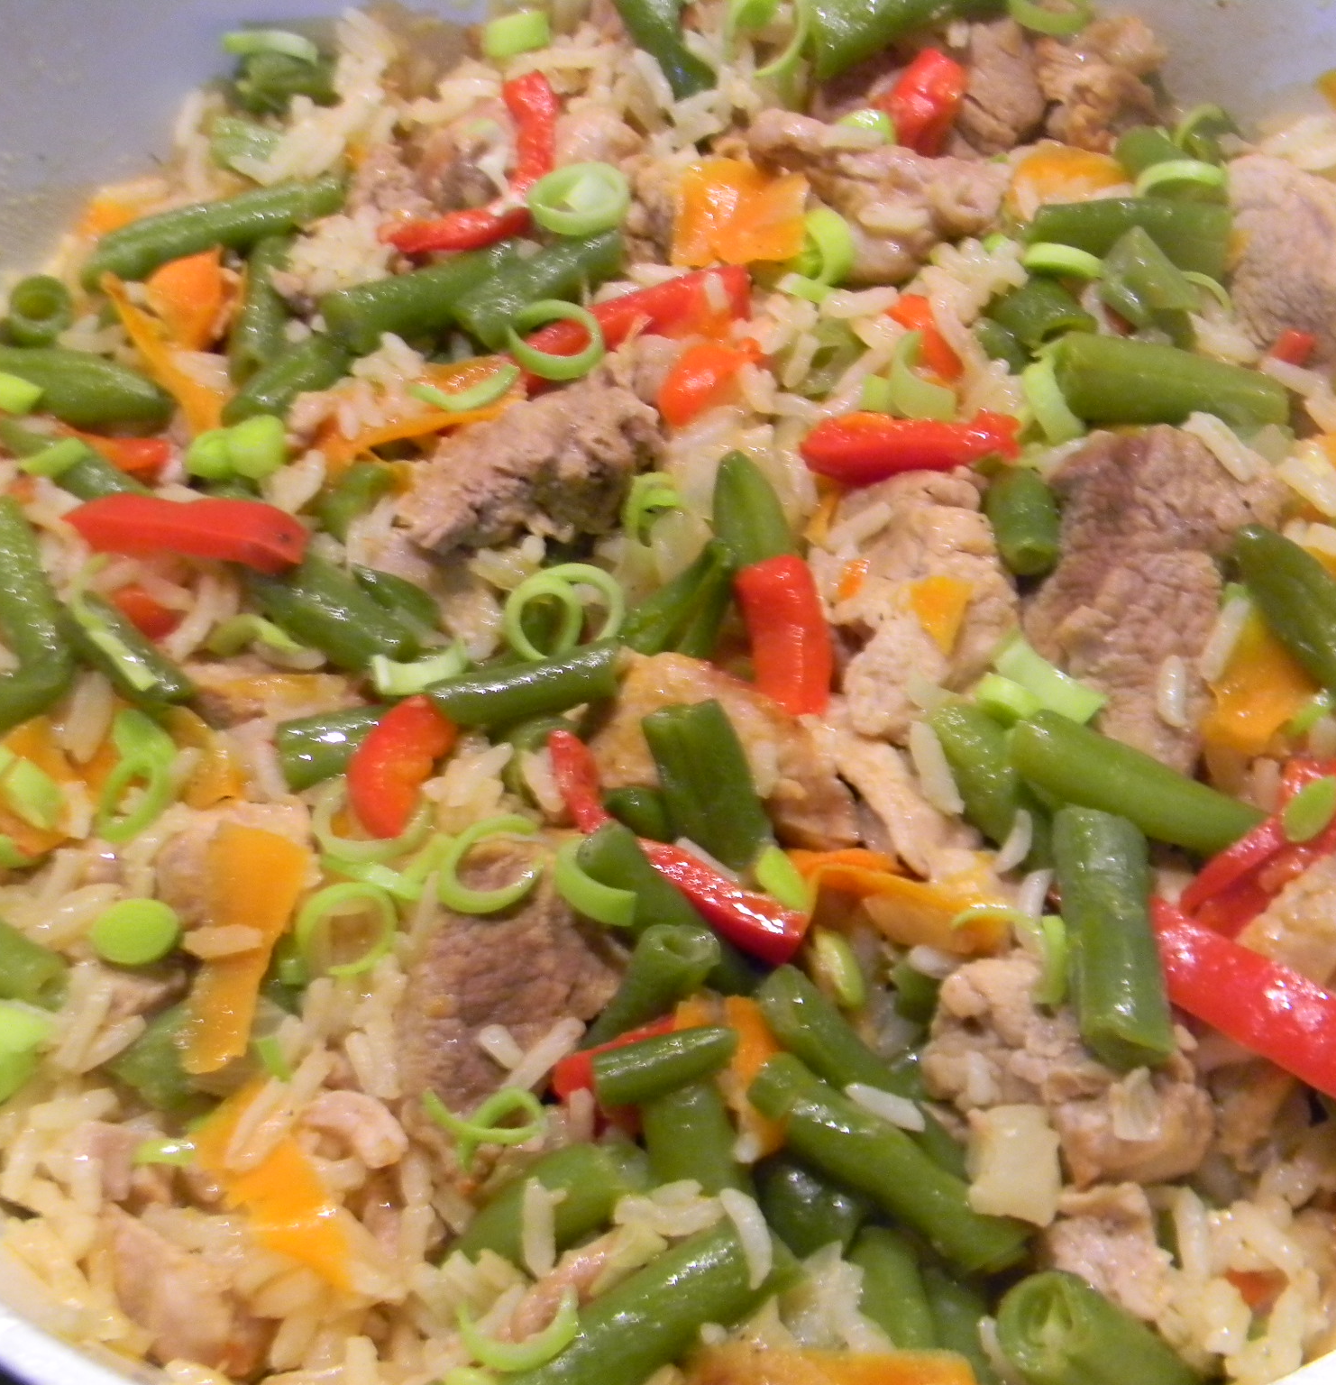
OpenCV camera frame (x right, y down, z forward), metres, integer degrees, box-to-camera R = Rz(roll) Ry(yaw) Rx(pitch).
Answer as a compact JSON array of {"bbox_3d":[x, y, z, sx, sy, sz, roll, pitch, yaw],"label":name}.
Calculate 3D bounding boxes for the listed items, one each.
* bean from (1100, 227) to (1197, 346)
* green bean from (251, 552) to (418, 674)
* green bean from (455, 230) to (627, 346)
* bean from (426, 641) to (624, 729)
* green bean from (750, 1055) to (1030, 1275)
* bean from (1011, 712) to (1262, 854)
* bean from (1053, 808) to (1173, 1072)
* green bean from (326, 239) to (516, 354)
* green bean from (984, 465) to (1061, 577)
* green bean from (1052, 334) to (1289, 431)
[{"bbox_3d":[0.073,-0.061,0.290,0.013,0.011,0.021,-5,60,4],"label":"bean"},{"bbox_3d":[-0.049,-0.012,0.278,0.029,0.009,0.010,31,68,21],"label":"green bean"},{"bbox_3d":[-0.018,-0.060,0.285,0.025,0.008,0.008,-23,60,-7],"label":"green bean"},{"bbox_3d":[-0.019,-0.001,0.249,0.026,0.007,0.007,-10,59,0],"label":"bean"},{"bbox_3d":[0.024,0.053,0.213,0.032,0.009,0.009,29,67,20],"label":"green bean"},{"bbox_3d":[0.061,0.012,0.248,0.034,0.009,0.009,21,65,17],"label":"bean"},{"bbox_3d":[0.052,0.029,0.224,0.010,0.009,0.028,-3,60,4],"label":"bean"},{"bbox_3d":[-0.036,-0.059,0.288,0.030,0.008,0.008,-18,60,-5],"label":"green bean"},{"bbox_3d":[0.048,-0.023,0.258,0.009,0.009,0.011,-6,59,2],"label":"green bean"},{"bbox_3d":[0.069,-0.042,0.266,0.031,0.010,0.011,8,61,10],"label":"green bean"}]

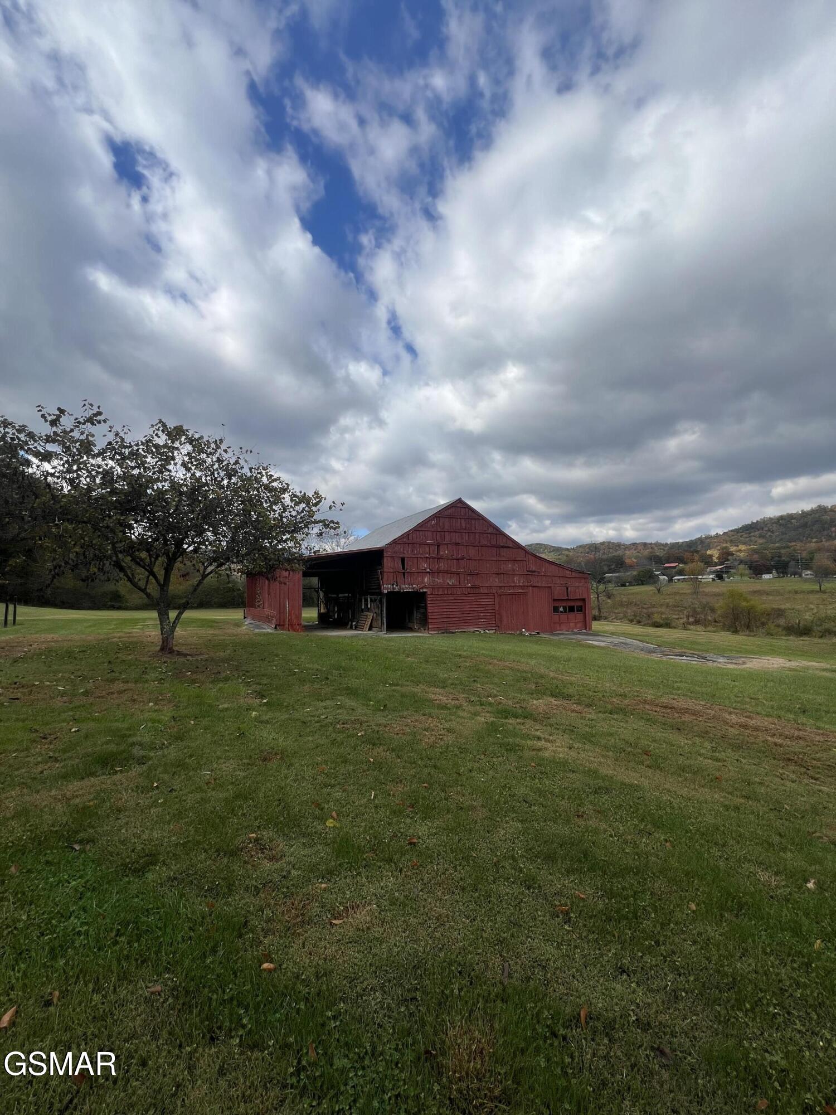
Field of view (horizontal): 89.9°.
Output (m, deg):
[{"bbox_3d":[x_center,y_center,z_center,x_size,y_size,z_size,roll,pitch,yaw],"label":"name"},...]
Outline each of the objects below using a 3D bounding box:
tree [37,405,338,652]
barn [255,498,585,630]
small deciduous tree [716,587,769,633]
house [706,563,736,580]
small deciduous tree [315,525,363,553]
[{"bbox_3d":[-5.938,-0.812,11.000,7.000,6.350,6.700,0,-4,0],"label":"tree"},{"bbox_3d":[-0.502,0.977,30.338,20.400,7.980,14.200,1,-4,-25],"label":"barn"},{"bbox_3d":[27.122,4.405,35.000,4.200,3.900,3.900,0,-4,0],"label":"small deciduous tree"},{"bbox_3d":[148.409,6.823,205.000,13.500,7.600,10.000,-1,-4,9],"label":"house"},{"bbox_3d":[-9.685,1.288,49.655,7.500,10.400,7.500,0,-4,0],"label":"small deciduous tree"}]

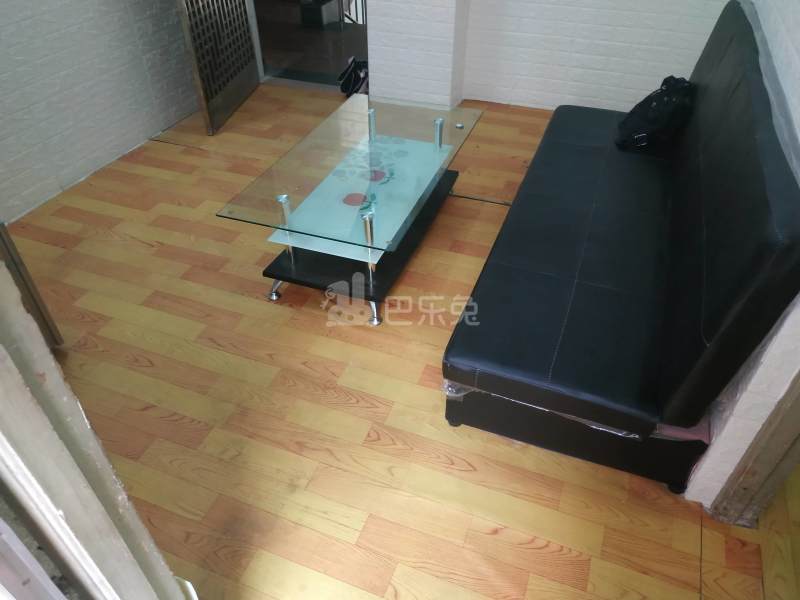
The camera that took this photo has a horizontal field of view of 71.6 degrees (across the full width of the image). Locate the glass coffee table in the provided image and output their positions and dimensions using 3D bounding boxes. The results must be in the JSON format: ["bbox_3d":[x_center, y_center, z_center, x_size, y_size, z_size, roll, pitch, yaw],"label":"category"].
[{"bbox_3d":[-0.116,-0.421,2.320,0.630,0.400,1.160,13,43,16],"label":"glass coffee table"}]

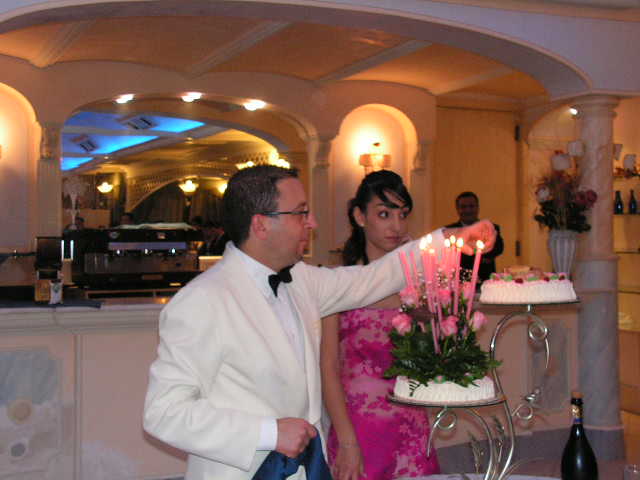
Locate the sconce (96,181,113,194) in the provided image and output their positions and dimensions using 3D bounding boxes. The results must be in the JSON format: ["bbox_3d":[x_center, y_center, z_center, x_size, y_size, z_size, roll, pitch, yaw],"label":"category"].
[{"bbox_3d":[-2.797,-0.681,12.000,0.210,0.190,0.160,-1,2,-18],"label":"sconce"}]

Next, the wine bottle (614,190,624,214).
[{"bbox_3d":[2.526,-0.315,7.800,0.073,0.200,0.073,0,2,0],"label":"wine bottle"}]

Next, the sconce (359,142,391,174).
[{"bbox_3d":[0.468,-0.679,7.800,0.250,0.280,0.150,-1,2,-25],"label":"sconce"}]

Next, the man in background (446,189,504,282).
[{"bbox_3d":[1.190,0.498,7.227,0.530,1.760,0.320,0,2,9],"label":"man in background"}]

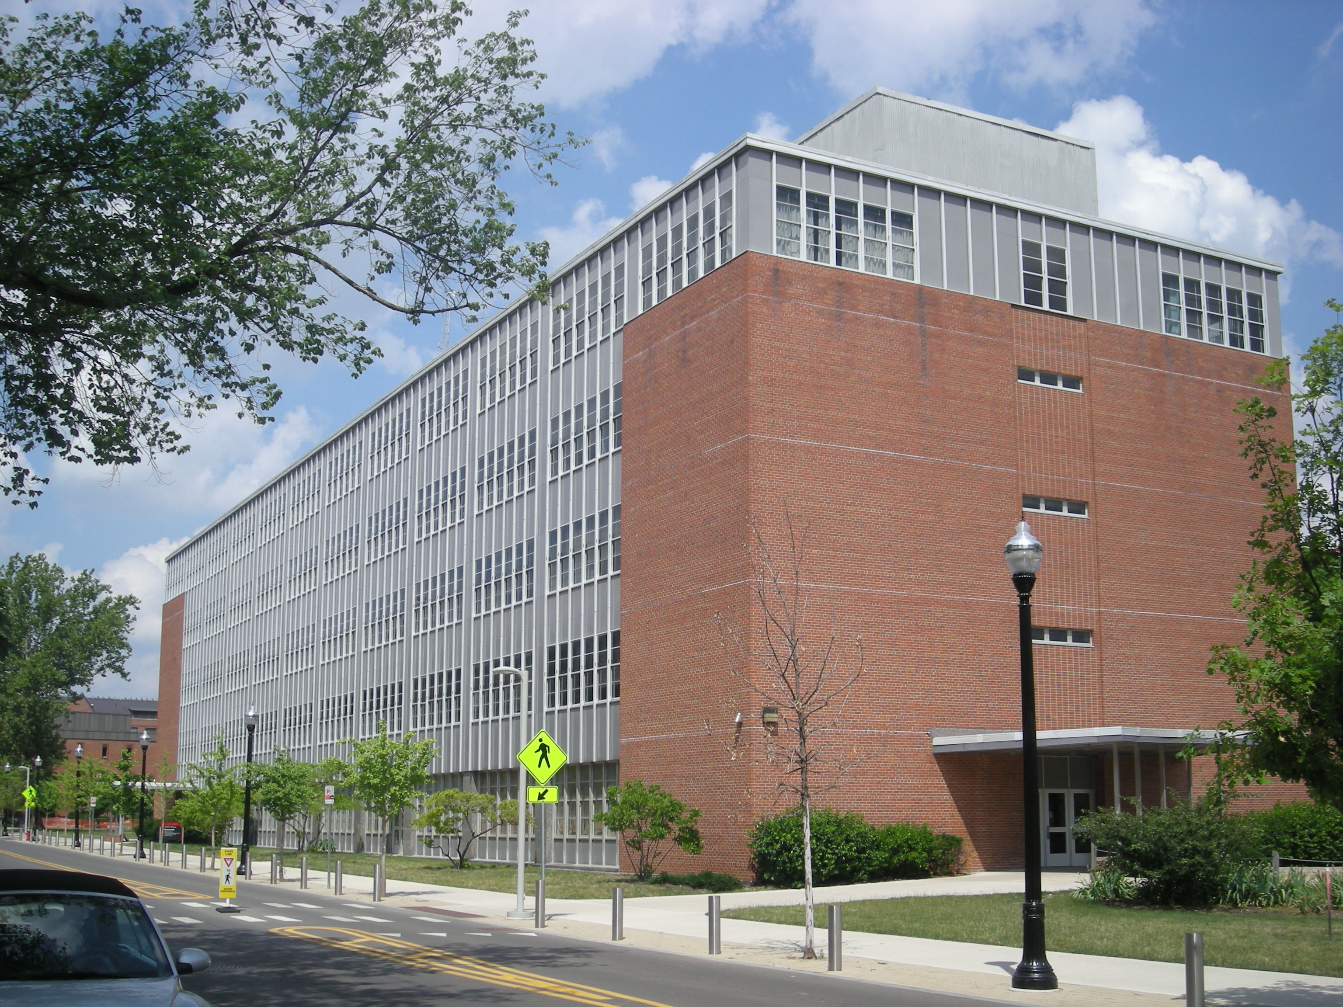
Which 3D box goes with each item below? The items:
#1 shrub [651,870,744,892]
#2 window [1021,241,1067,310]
[{"bbox_3d":[0.650,9.122,41.589,1.500,0.480,3.400,5,-11,-26],"label":"shrub"},{"bbox_3d":[10.662,-6.468,48.682,1.766,1.998,0.180,6,-12,-30],"label":"window"}]

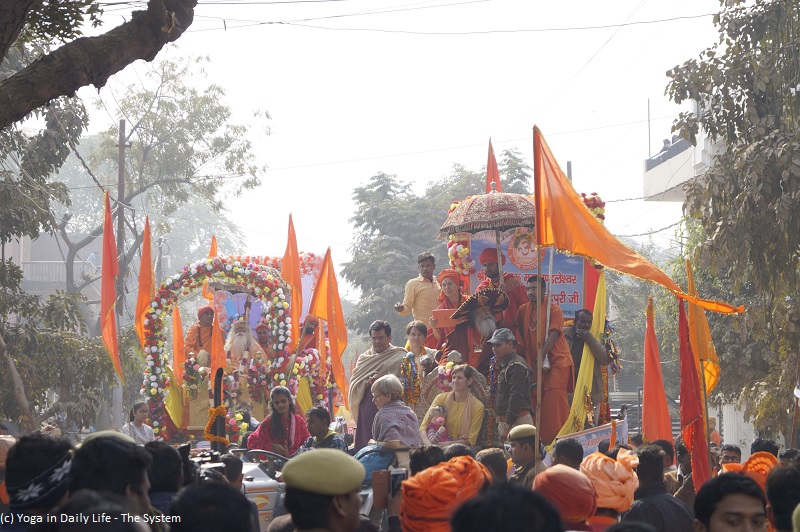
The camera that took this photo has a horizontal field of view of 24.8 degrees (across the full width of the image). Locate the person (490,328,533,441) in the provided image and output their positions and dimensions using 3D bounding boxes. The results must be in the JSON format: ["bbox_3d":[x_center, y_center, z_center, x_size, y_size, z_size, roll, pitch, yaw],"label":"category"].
[{"bbox_3d":[0.927,1.381,14.919,0.360,1.740,0.460,2,-6,-22],"label":"person"}]

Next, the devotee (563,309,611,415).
[{"bbox_3d":[1.854,1.218,18.100,0.580,1.600,0.420,-2,-5,24],"label":"devotee"}]

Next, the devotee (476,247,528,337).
[{"bbox_3d":[0.940,0.726,16.617,0.520,1.780,0.360,-2,-6,23],"label":"devotee"}]

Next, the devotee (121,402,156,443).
[{"bbox_3d":[-2.700,2.032,18.742,0.440,1.250,0.500,3,-6,-30],"label":"devotee"}]

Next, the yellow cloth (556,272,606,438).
[{"bbox_3d":[1.595,0.786,16.000,0.430,1.460,0.280,0,-4,0],"label":"yellow cloth"}]

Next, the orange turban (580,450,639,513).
[{"bbox_3d":[0.990,1.018,8.600,0.270,0.285,0.270,0,-4,0],"label":"orange turban"}]

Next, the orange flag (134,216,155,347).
[{"bbox_3d":[-3.019,0.208,21.600,0.250,1.600,0.180,0,-5,0],"label":"orange flag"}]

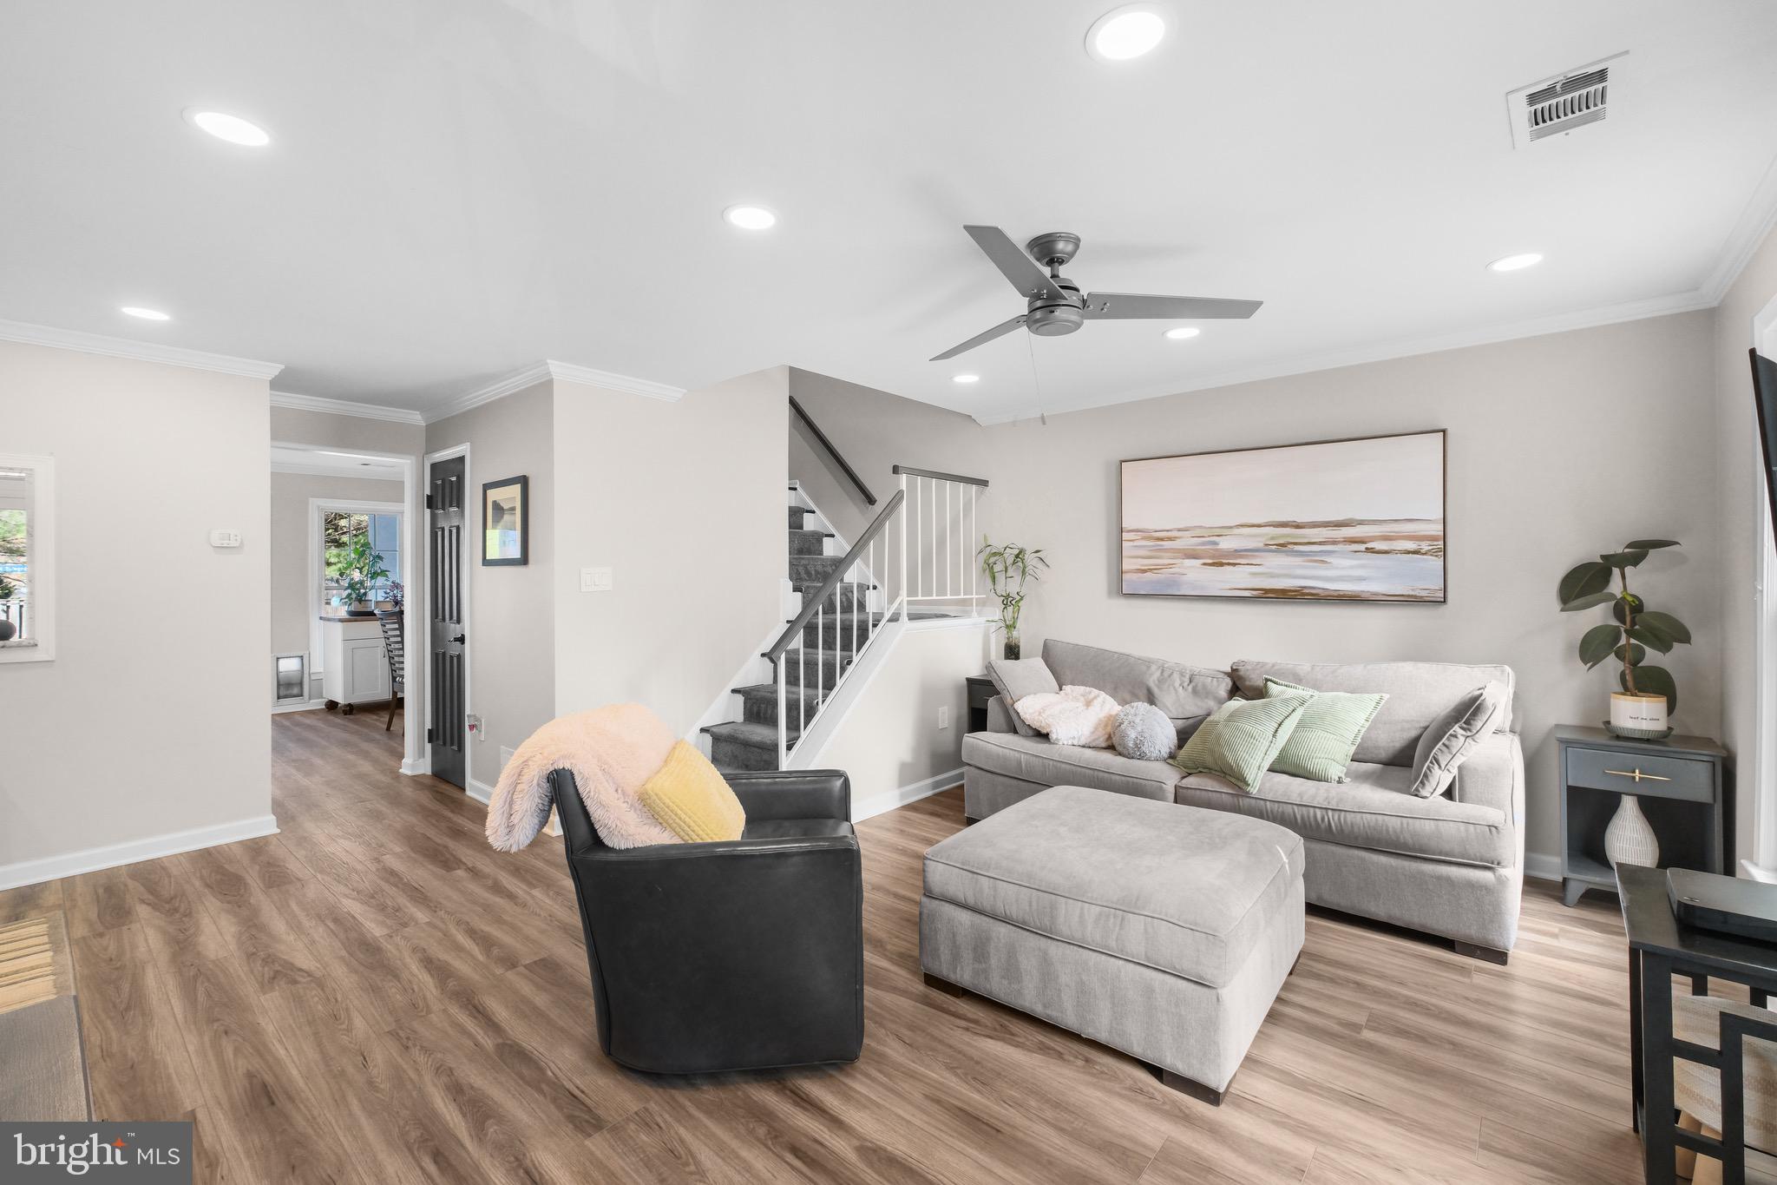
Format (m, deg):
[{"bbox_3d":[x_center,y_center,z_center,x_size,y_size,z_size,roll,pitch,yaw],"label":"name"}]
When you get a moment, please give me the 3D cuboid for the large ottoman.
[{"bbox_3d":[0.739,1.015,2.400,0.910,0.450,0.900,1,1,40],"label":"large ottoman"}]

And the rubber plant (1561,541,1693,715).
[{"bbox_3d":[2.776,0.143,2.814,0.350,0.685,0.340,1,1,40],"label":"rubber plant"}]

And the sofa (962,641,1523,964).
[{"bbox_3d":[1.525,0.750,3.489,2.230,0.935,0.935,1,1,40],"label":"sofa"}]

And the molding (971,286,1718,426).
[{"bbox_3d":[1.838,-1.123,3.820,3.325,0.078,0.085,1,1,40],"label":"molding"}]

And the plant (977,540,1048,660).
[{"bbox_3d":[0.774,0.097,4.558,0.350,0.880,0.340,1,1,40],"label":"plant"}]

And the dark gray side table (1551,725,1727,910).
[{"bbox_3d":[2.851,0.892,2.832,0.445,0.665,0.340,1,1,40],"label":"dark gray side table"}]

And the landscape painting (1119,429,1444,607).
[{"bbox_3d":[1.918,-0.355,3.792,1.503,0.782,0.040,1,1,40],"label":"landscape painting"}]

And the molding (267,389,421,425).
[{"bbox_3d":[-3.294,-1.119,4.509,0.082,0.073,0.868,1,1,40],"label":"molding"}]

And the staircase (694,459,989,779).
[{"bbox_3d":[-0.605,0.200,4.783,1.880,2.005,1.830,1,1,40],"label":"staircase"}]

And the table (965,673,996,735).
[{"bbox_3d":[0.757,0.869,4.599,0.455,0.665,0.355,1,1,40],"label":"table"}]

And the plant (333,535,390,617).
[{"bbox_3d":[-5.291,-0.167,7.443,0.430,0.837,0.430,1,1,40],"label":"plant"}]

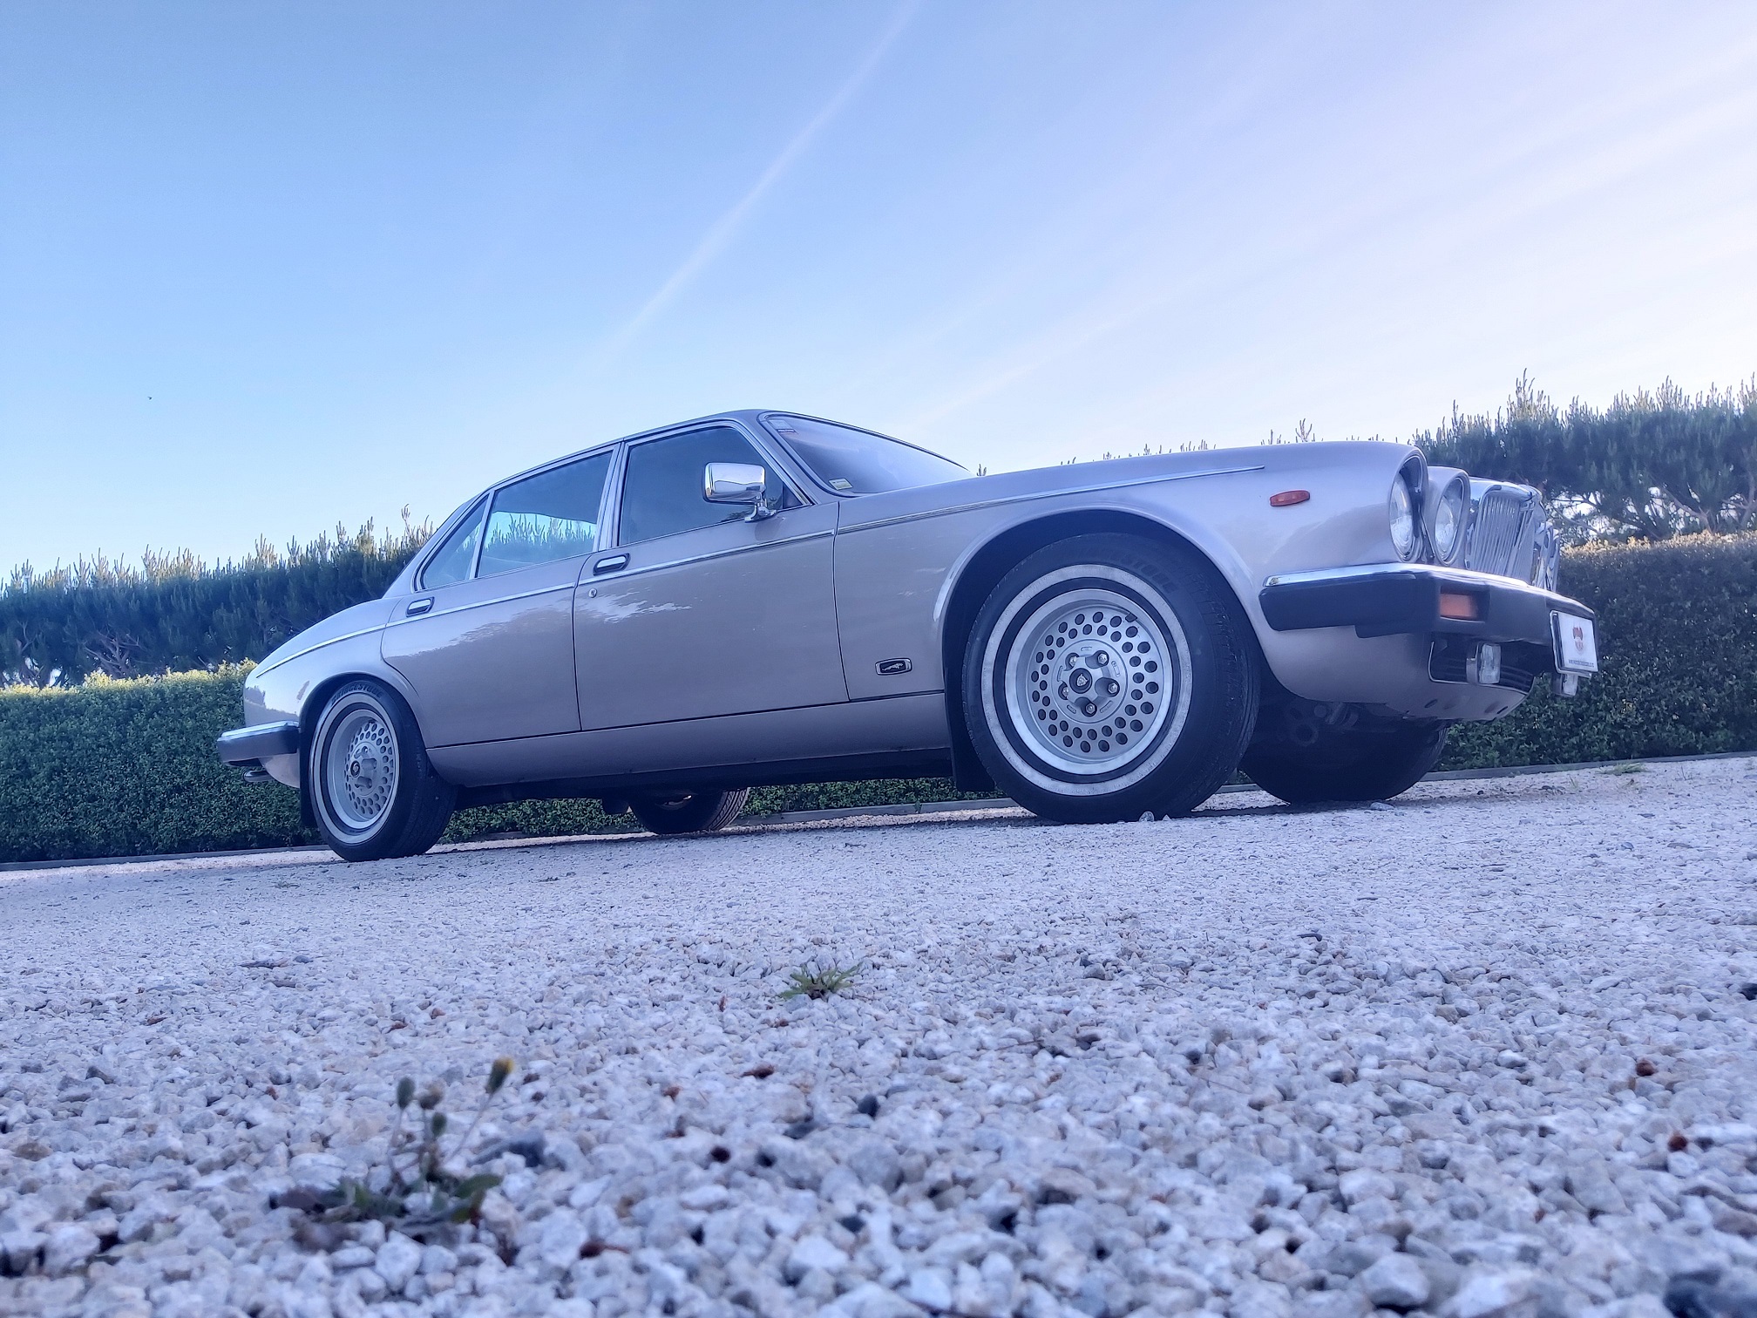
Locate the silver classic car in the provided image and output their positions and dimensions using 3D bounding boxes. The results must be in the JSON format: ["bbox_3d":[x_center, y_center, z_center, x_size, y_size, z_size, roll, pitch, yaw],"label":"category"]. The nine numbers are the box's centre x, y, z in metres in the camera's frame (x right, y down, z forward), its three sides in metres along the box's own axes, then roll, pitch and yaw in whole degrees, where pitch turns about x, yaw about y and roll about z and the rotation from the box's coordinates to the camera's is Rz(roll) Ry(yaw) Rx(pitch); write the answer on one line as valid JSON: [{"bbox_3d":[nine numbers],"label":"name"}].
[{"bbox_3d":[-0.326,-0.081,4.616,4.960,1.370,1.810,-8,-8,36],"label":"silver classic car"}]

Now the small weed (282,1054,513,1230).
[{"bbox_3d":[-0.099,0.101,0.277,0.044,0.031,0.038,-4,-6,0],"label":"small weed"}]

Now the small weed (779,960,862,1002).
[{"bbox_3d":[-0.025,0.135,0.555,0.032,0.015,0.029,-4,-6,0],"label":"small weed"}]

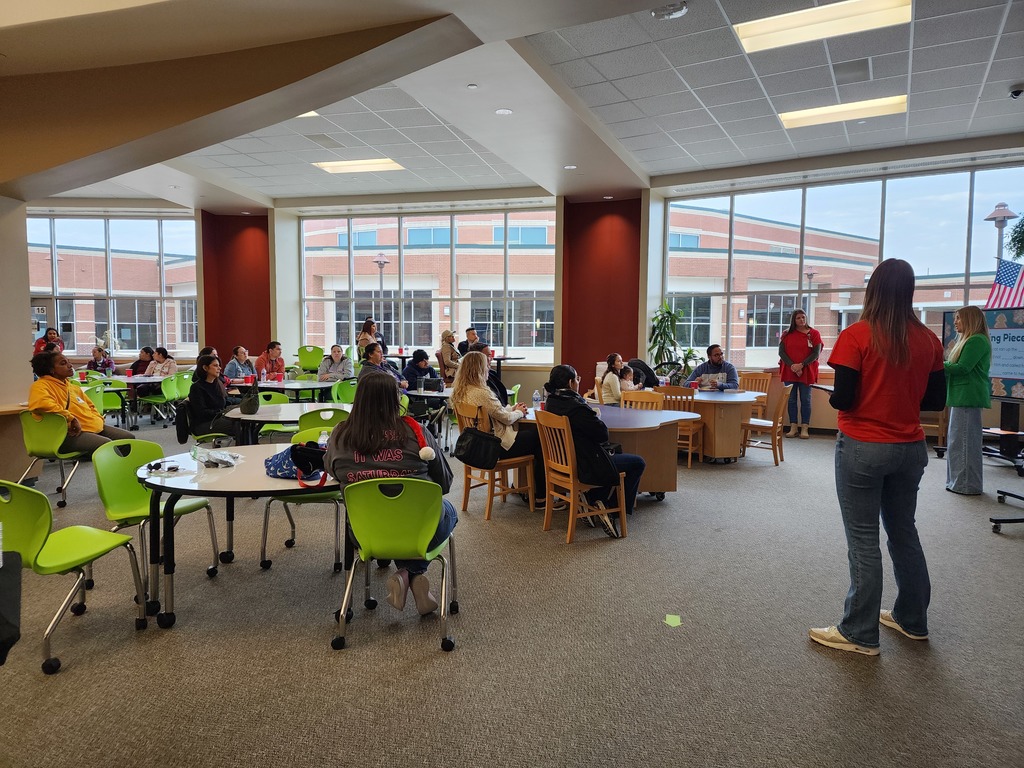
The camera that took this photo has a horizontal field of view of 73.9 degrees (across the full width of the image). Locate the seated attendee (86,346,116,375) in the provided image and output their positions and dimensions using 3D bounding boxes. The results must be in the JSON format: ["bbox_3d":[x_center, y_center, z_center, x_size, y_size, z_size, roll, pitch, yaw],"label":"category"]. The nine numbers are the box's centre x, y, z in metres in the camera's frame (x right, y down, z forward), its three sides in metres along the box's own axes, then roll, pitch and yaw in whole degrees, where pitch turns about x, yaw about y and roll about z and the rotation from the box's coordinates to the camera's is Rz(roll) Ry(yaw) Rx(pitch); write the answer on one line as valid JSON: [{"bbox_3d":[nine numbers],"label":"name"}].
[{"bbox_3d":[-6.470,-0.015,10.750,0.480,1.180,0.640,-1,4,-19],"label":"seated attendee"}]

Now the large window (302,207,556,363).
[{"bbox_3d":[-1.545,-1.745,12.292,4.920,2.680,0.150,1,4,13],"label":"large window"}]

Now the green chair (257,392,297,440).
[{"bbox_3d":[-2.441,0.479,6.984,0.520,0.750,0.530,-3,5,-37],"label":"green chair"}]

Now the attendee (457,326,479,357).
[{"bbox_3d":[-0.579,-0.306,11.356,0.740,1.265,0.520,2,5,30],"label":"attendee"}]

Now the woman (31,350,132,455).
[{"bbox_3d":[-3.681,0.357,5.860,0.850,1.250,0.580,-1,4,-16],"label":"woman"}]

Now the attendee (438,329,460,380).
[{"bbox_3d":[-0.829,-0.258,10.909,0.740,1.230,0.520,1,4,14],"label":"attendee"}]

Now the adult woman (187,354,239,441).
[{"bbox_3d":[-2.742,0.308,6.400,0.660,1.190,0.470,-1,4,-14],"label":"adult woman"}]

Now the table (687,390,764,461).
[{"bbox_3d":[2.259,0.500,7.803,1.420,0.730,1.420,1,4,17],"label":"table"}]

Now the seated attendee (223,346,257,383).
[{"bbox_3d":[-3.810,0.087,9.751,0.750,1.245,0.520,4,5,41],"label":"seated attendee"}]

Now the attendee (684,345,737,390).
[{"bbox_3d":[2.404,0.162,8.200,0.580,1.280,0.680,1,4,7],"label":"attendee"}]

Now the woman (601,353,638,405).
[{"bbox_3d":[1.399,0.191,8.386,0.720,1.140,0.460,1,4,13],"label":"woman"}]

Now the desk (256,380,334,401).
[{"bbox_3d":[-3.006,0.366,8.950,1.420,0.710,1.420,0,4,0],"label":"desk"}]

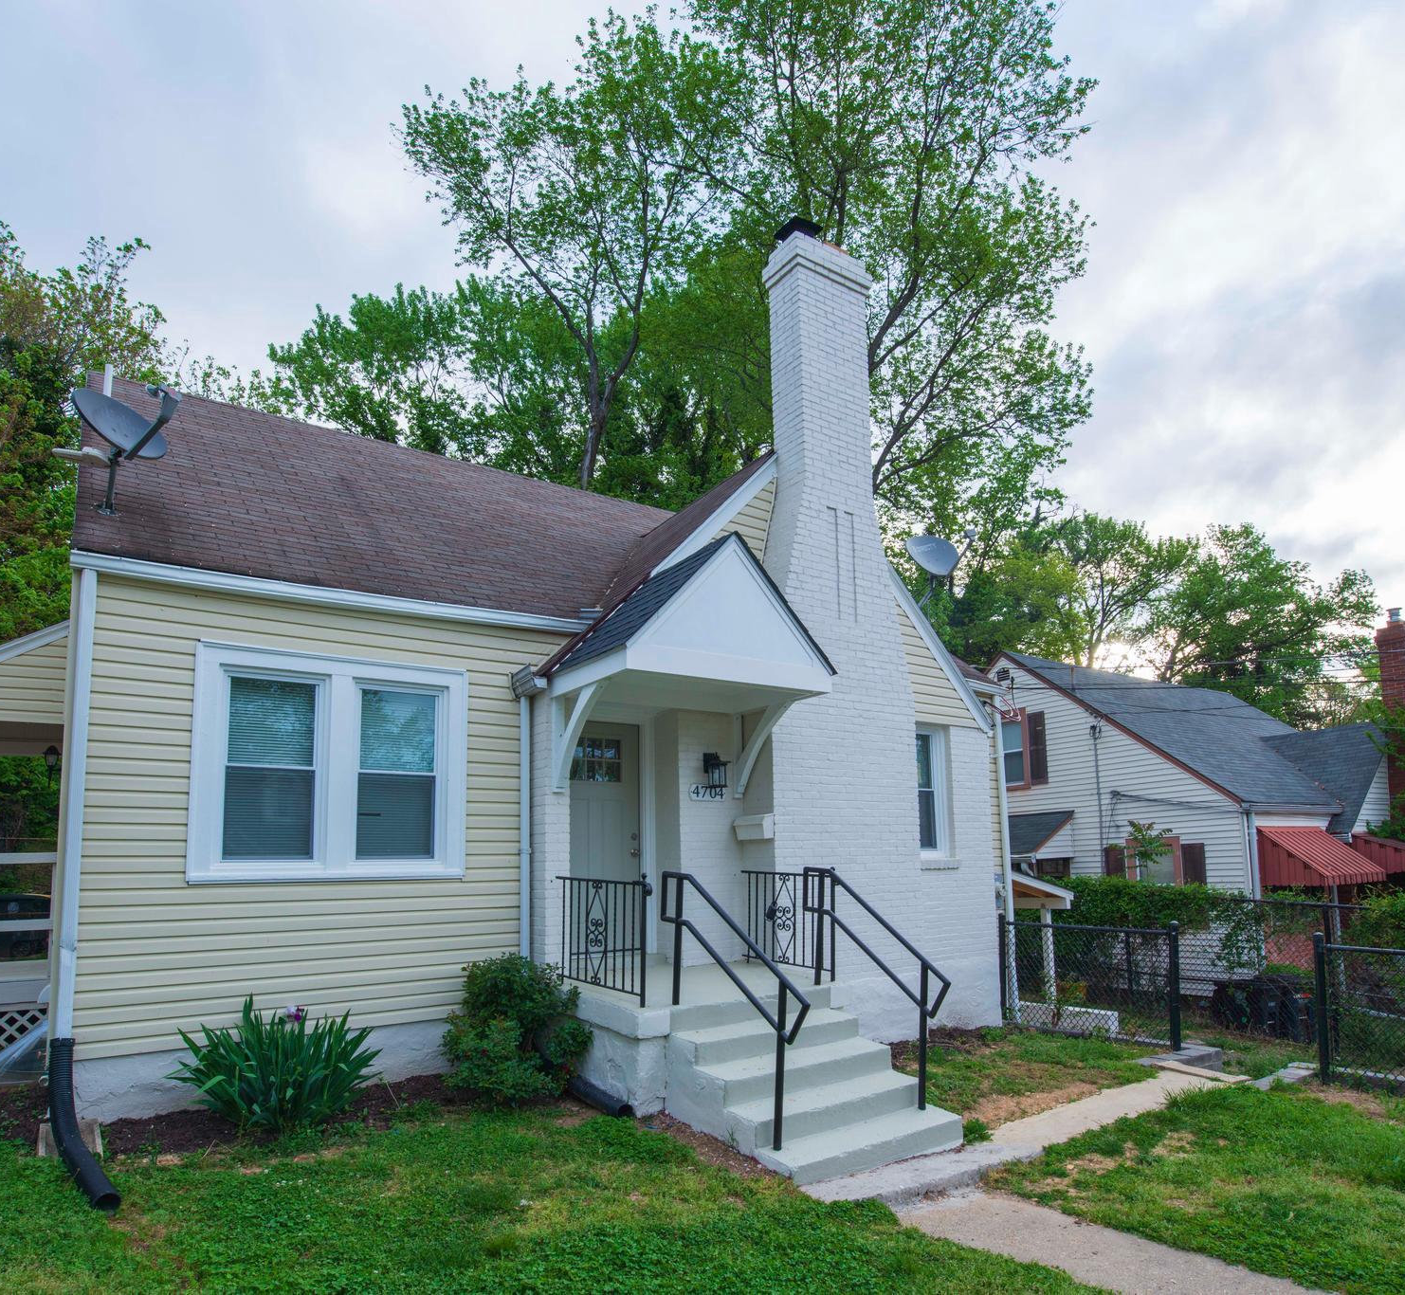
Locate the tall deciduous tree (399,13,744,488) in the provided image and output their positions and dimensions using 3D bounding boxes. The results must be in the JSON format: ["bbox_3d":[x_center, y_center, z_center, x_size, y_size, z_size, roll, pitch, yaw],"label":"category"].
[{"bbox_3d":[-3.002,-4.796,20.172,8.500,21.620,8.200,5,-10,-32],"label":"tall deciduous tree"}]

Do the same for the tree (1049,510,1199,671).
[{"bbox_3d":[16.098,2.165,32.428,6.200,14.940,6.200,5,-10,-32],"label":"tree"}]

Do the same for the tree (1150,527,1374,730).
[{"bbox_3d":[18.735,2.243,28.503,8.000,12.990,8.000,5,-10,-32],"label":"tree"}]

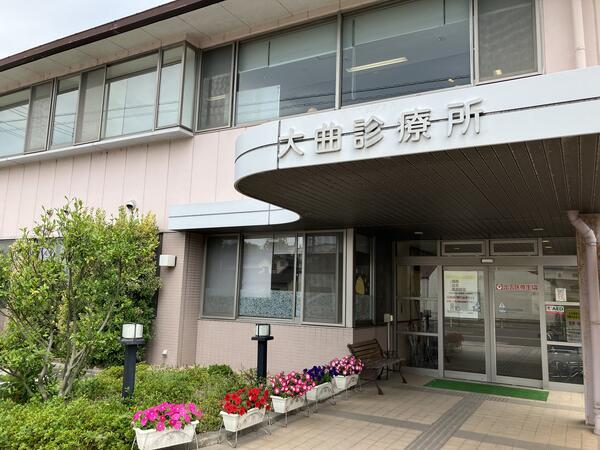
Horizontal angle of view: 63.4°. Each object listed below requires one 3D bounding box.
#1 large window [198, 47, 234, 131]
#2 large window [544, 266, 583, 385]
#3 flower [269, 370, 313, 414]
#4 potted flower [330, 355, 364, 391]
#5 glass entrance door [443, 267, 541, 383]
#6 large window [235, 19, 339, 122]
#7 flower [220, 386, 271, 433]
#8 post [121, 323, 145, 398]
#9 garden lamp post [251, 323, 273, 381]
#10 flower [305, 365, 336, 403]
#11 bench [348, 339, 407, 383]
[{"bbox_3d":[-1.585,-2.582,9.107,0.782,1.651,0.090,-3,-9,29],"label":"large window"},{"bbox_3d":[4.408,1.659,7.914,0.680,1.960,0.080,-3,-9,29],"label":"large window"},{"bbox_3d":[-0.112,1.932,5.689,0.260,0.405,0.560,-3,-9,29],"label":"flower"},{"bbox_3d":[0.694,2.133,7.092,0.260,0.415,0.560,-3,-9,29],"label":"potted flower"},{"bbox_3d":[3.336,1.729,8.511,1.620,2.007,0.100,-3,-9,29],"label":"glass entrance door"},{"bbox_3d":[-0.291,-2.621,8.380,2.027,1.618,0.090,-3,-9,29],"label":"large window"},{"bbox_3d":[-0.545,1.840,4.922,0.260,0.365,0.560,-3,-9,29],"label":"flower"},{"bbox_3d":[-1.873,1.557,5.340,0.255,0.931,0.255,-3,-9,29],"label":"post"},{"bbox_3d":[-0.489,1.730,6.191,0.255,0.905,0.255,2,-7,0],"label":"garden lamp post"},{"bbox_3d":[0.249,2.034,6.315,0.260,0.385,0.560,-3,-9,29],"label":"flower"},{"bbox_3d":[1.273,2.238,7.791,0.600,0.710,1.270,-3,-9,29],"label":"bench"}]

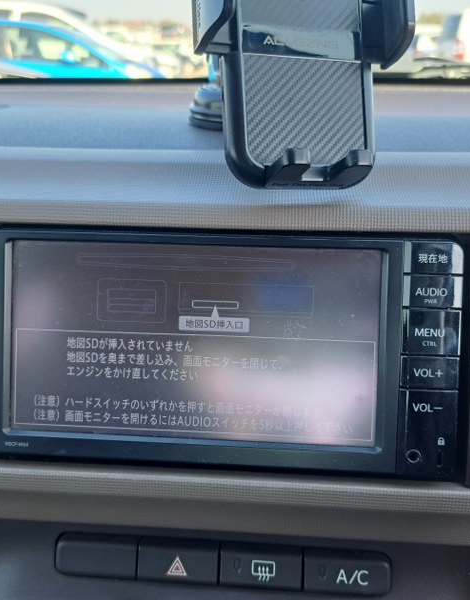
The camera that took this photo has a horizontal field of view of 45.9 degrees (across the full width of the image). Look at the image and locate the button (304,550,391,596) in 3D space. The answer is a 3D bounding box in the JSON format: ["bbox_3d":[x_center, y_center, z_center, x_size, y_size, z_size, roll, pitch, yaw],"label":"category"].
[{"bbox_3d":[0.048,0.117,0.242,0.037,0.018,0.012,2,-5,4],"label":"button"}]

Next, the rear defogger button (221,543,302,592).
[{"bbox_3d":[0.012,0.116,0.245,0.036,0.018,0.012,2,-5,4],"label":"rear defogger button"}]

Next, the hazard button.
[{"bbox_3d":[-0.024,0.114,0.247,0.036,0.018,0.012,2,-5,4],"label":"hazard button"}]

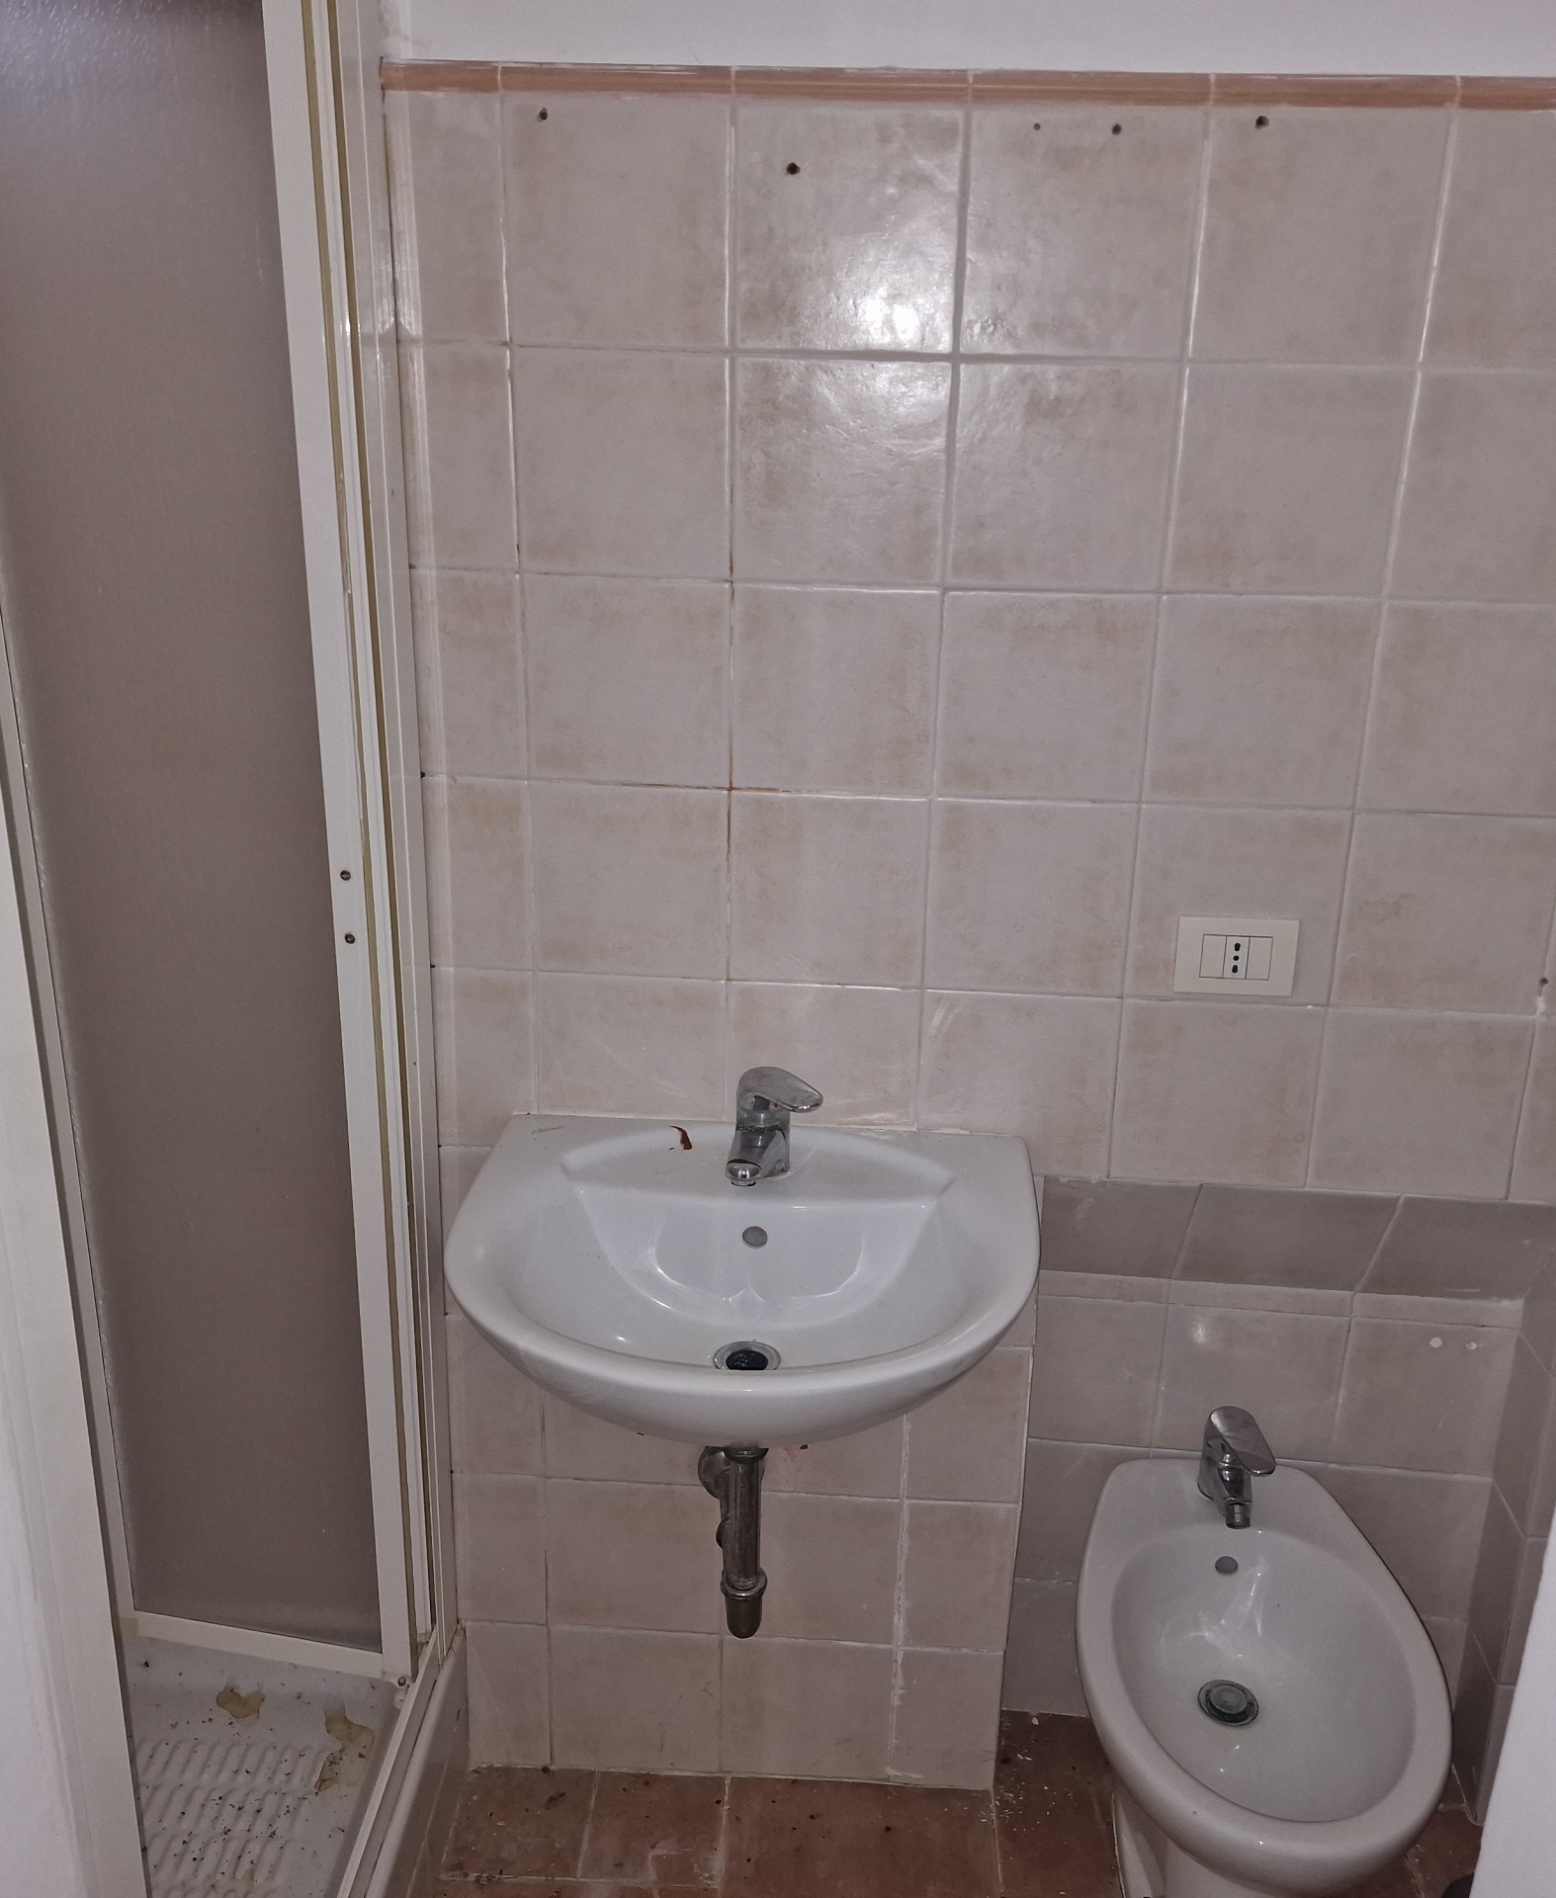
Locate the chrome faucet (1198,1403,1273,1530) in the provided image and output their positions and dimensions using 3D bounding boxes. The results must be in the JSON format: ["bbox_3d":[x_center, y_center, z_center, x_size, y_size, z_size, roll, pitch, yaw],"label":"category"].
[{"bbox_3d":[0.520,0.586,1.894,0.078,0.110,0.130,2,19,3],"label":"chrome faucet"}]

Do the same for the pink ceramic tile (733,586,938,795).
[{"bbox_3d":[0.056,-0.251,1.626,0.200,0.200,0.009,2,18,3],"label":"pink ceramic tile"}]

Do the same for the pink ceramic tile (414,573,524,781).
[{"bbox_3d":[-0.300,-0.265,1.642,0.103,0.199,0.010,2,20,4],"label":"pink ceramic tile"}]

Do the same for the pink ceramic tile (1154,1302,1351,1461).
[{"bbox_3d":[0.553,0.509,1.971,0.203,0.196,0.010,2,19,3],"label":"pink ceramic tile"}]

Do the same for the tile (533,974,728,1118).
[{"bbox_3d":[-0.155,0.120,1.769,0.199,0.195,0.010,2,20,4],"label":"tile"}]

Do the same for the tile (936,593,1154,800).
[{"bbox_3d":[0.256,-0.241,1.606,0.199,0.199,0.010,2,20,4],"label":"tile"}]

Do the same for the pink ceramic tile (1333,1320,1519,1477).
[{"bbox_3d":[0.754,0.524,1.962,0.190,0.196,0.010,2,19,3],"label":"pink ceramic tile"}]

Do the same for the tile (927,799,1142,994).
[{"bbox_3d":[0.252,-0.050,1.664,0.200,0.200,0.012,2,19,3],"label":"tile"}]

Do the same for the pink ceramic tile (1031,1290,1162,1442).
[{"bbox_3d":[0.370,0.502,1.994,0.159,0.199,0.010,2,20,4],"label":"pink ceramic tile"}]

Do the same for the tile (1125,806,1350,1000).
[{"bbox_3d":[0.452,-0.042,1.659,0.200,0.200,0.010,2,19,3],"label":"tile"}]

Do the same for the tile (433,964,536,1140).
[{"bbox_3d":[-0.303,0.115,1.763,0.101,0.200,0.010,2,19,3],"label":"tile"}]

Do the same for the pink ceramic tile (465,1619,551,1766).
[{"bbox_3d":[-0.323,0.892,2.028,0.100,0.200,0.009,2,18,3],"label":"pink ceramic tile"}]

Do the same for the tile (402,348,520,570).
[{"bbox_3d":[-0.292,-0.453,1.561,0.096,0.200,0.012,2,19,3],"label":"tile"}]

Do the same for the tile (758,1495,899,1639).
[{"bbox_3d":[0.038,0.714,1.943,0.200,0.200,0.010,2,19,3],"label":"tile"}]

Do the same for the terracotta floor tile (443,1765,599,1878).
[{"bbox_3d":[-0.300,1.029,1.972,0.152,0.012,0.152,2,19,3],"label":"terracotta floor tile"}]

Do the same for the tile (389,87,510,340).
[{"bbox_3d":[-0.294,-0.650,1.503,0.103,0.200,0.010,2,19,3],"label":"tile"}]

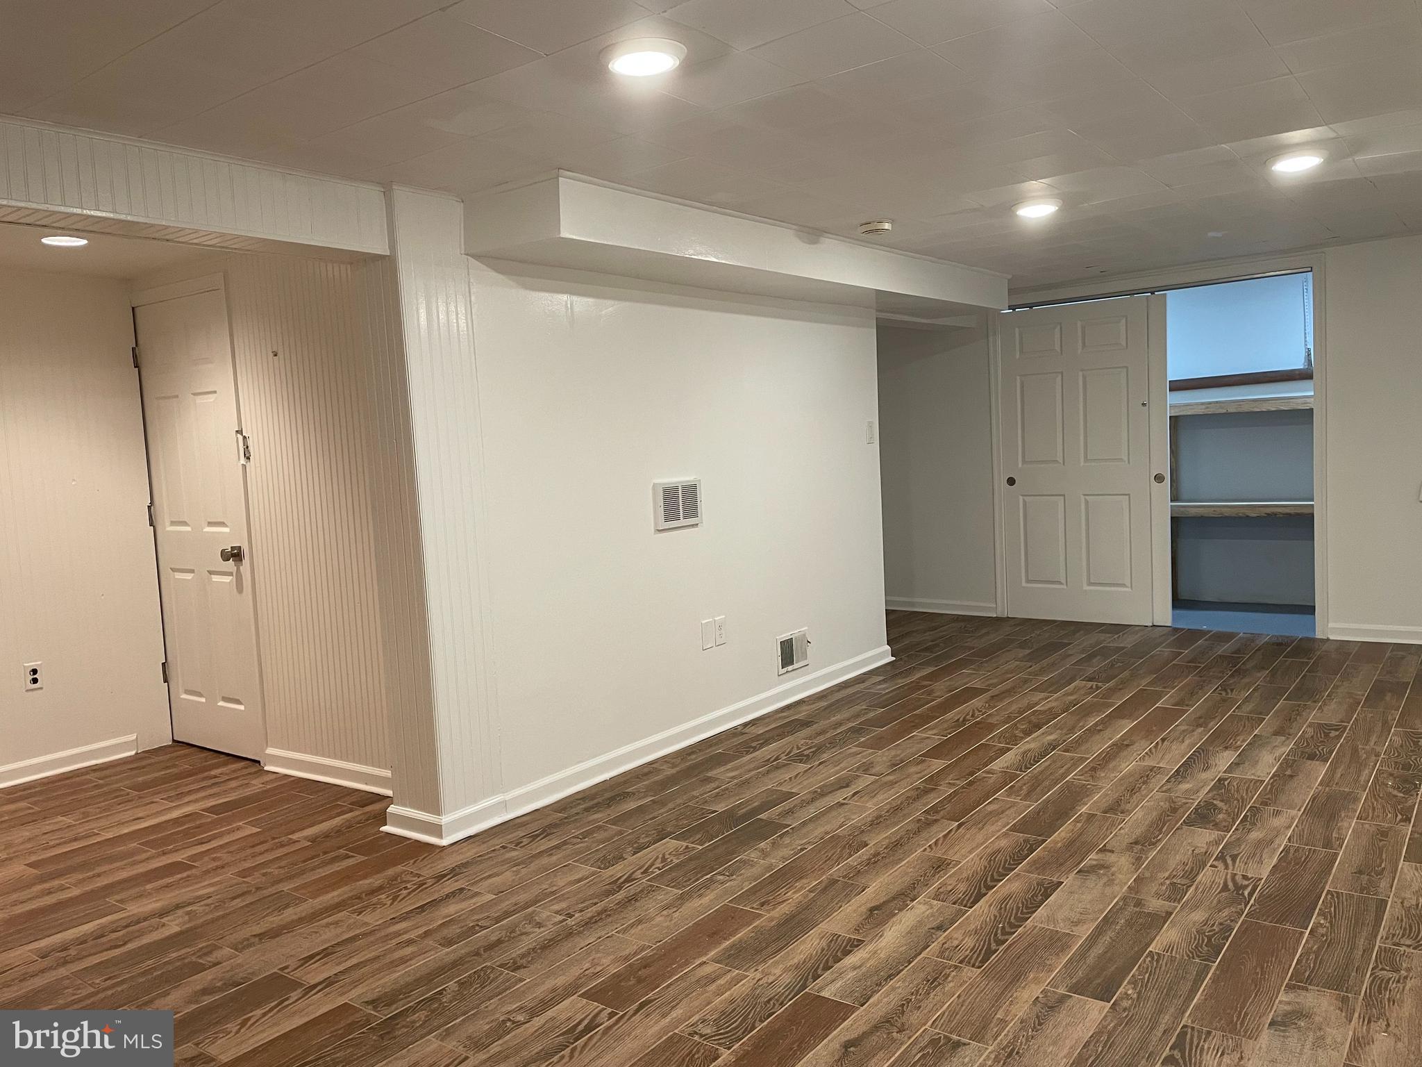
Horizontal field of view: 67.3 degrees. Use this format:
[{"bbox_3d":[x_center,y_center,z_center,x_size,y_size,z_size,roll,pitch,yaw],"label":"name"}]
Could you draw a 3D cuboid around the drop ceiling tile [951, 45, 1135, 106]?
[{"bbox_3d":[0.891,-1.166,2.721,0.305,0.018,0.305,1,7,37],"label":"drop ceiling tile"}]

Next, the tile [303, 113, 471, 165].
[{"bbox_3d":[-0.880,-1.094,2.942,0.305,0.020,0.305,1,6,37],"label":"tile"}]

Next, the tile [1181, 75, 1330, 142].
[{"bbox_3d":[1.584,-1.237,3.119,0.305,0.020,0.610,1,6,37],"label":"tile"}]

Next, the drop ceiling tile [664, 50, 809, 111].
[{"bbox_3d":[0.039,-1.107,2.606,0.305,0.018,0.305,1,7,37],"label":"drop ceiling tile"}]

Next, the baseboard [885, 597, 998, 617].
[{"bbox_3d":[1.594,0.521,7.511,0.841,0.086,0.026,1,7,37],"label":"baseboard"}]

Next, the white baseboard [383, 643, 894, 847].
[{"bbox_3d":[-0.048,0.833,4.942,0.318,0.090,3.246,1,7,37],"label":"white baseboard"}]

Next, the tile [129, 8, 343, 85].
[{"bbox_3d":[-1.007,-1.029,2.257,0.305,0.020,0.305,1,6,37],"label":"tile"}]

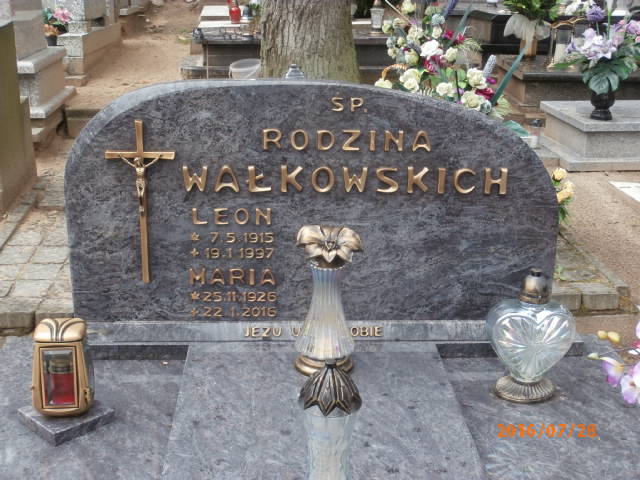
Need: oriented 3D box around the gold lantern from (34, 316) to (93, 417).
[{"bbox_3d":[-0.451,0.217,1.514,0.097,0.158,0.092,-4,19,-11],"label":"gold lantern"}]

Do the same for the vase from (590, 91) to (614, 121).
[{"bbox_3d":[1.918,-0.933,5.868,0.155,0.205,0.155,-1,19,-3],"label":"vase"}]

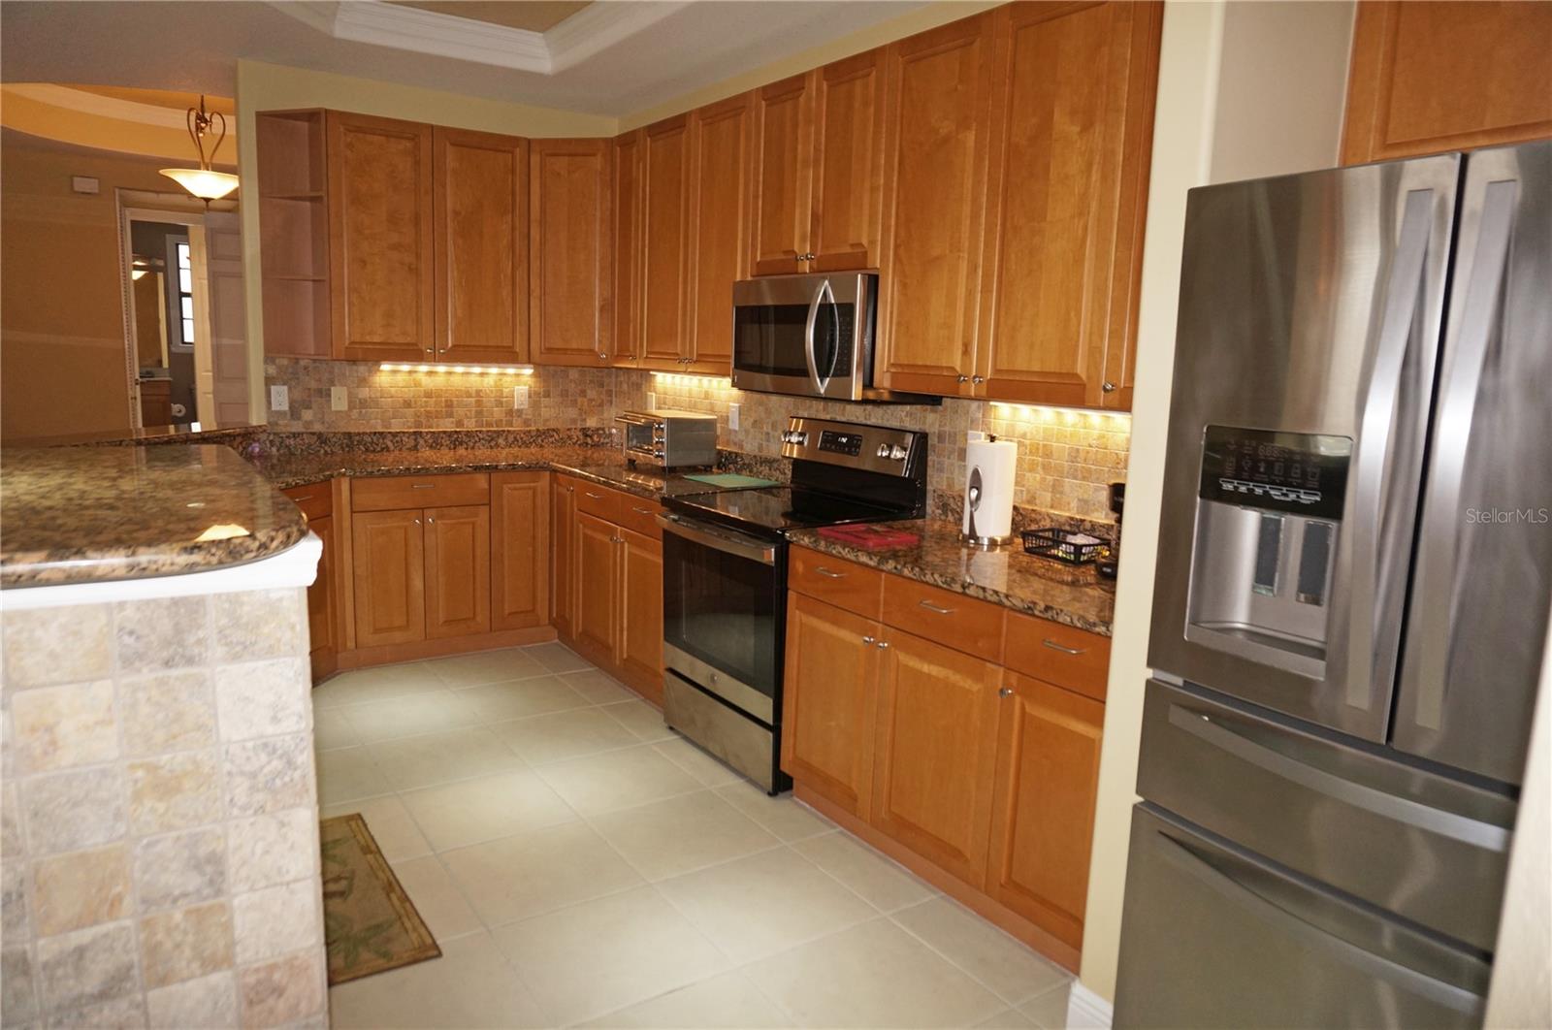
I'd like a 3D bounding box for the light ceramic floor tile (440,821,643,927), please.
[{"bbox_3d":[-0.665,1.006,2.940,0.455,0.012,0.455,-4,11,-33],"label":"light ceramic floor tile"}]

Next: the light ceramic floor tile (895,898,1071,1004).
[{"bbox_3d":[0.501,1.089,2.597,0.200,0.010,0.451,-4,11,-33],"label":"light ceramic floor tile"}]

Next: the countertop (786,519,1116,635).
[{"bbox_3d":[0.646,0.143,2.884,0.612,0.035,1.297,-4,11,-33],"label":"countertop"}]

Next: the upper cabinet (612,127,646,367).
[{"bbox_3d":[-0.558,-1.219,4.858,0.322,1.053,0.299,-4,11,-33],"label":"upper cabinet"}]

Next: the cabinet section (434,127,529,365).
[{"bbox_3d":[-1.479,-1.283,5.036,0.456,1.065,0.325,-4,11,-34],"label":"cabinet section"}]

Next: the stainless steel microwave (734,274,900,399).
[{"bbox_3d":[0.194,-0.632,3.660,0.430,0.422,0.759,-4,11,-33],"label":"stainless steel microwave"}]

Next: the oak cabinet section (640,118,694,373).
[{"bbox_3d":[-0.351,-1.165,4.528,0.313,1.050,0.456,-4,11,-33],"label":"oak cabinet section"}]

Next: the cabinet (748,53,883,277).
[{"bbox_3d":[0.260,-1.187,3.651,0.325,0.676,0.758,-4,11,-33],"label":"cabinet"}]

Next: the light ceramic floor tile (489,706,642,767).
[{"bbox_3d":[-0.787,0.836,3.911,0.451,0.010,0.451,-4,11,-33],"label":"light ceramic floor tile"}]

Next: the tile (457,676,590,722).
[{"bbox_3d":[-1.044,0.765,4.294,0.455,0.010,0.455,-4,11,-33],"label":"tile"}]

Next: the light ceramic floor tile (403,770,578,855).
[{"bbox_3d":[-0.914,0.932,3.285,0.451,0.010,0.451,-4,11,-33],"label":"light ceramic floor tile"}]

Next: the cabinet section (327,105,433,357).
[{"bbox_3d":[-1.857,-1.255,4.783,0.455,1.065,0.325,-4,11,-34],"label":"cabinet section"}]

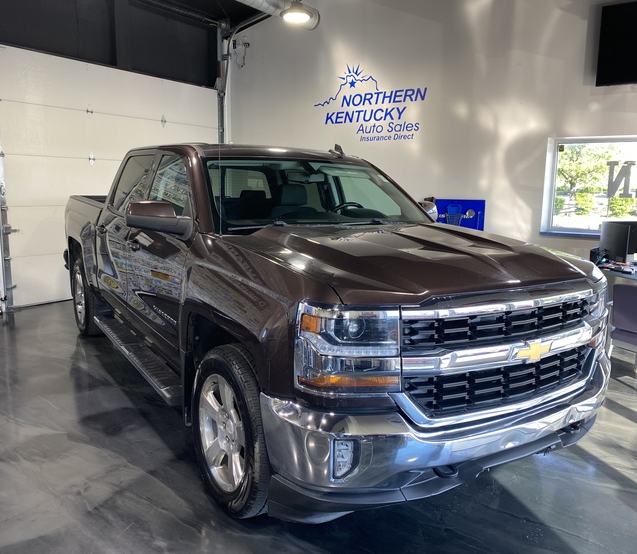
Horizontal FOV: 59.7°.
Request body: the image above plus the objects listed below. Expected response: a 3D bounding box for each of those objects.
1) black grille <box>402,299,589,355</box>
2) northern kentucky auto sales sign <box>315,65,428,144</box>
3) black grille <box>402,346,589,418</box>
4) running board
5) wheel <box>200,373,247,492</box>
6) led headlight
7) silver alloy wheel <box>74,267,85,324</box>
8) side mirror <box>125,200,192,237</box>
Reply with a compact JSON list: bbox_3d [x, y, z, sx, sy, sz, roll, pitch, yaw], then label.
[{"bbox_3d":[0.848,0.183,2.385,1.240,0.150,0.140,-4,11,-33],"label":"black grille"},{"bbox_3d":[0.643,-2.362,7.513,1.822,1.057,0.020,9,12,38],"label":"northern kentucky auto sales sign"},{"bbox_3d":[0.841,0.444,2.427,1.240,0.215,0.150,-4,11,-33],"label":"black grille"},{"bbox_3d":[-1.355,0.561,4.124,0.180,0.100,2.080,-4,11,-33],"label":"running board"},{"bbox_3d":[-0.392,0.738,2.708,0.200,0.550,0.550,-4,11,-33],"label":"wheel"},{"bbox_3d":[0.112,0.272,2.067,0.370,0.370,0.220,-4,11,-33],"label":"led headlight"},{"bbox_3d":[-2.363,0.201,5.727,0.200,0.550,0.550,-4,11,-33],"label":"silver alloy wheel"},{"bbox_3d":[-0.847,-0.299,2.950,0.290,0.195,0.270,-4,11,-33],"label":"side mirror"}]

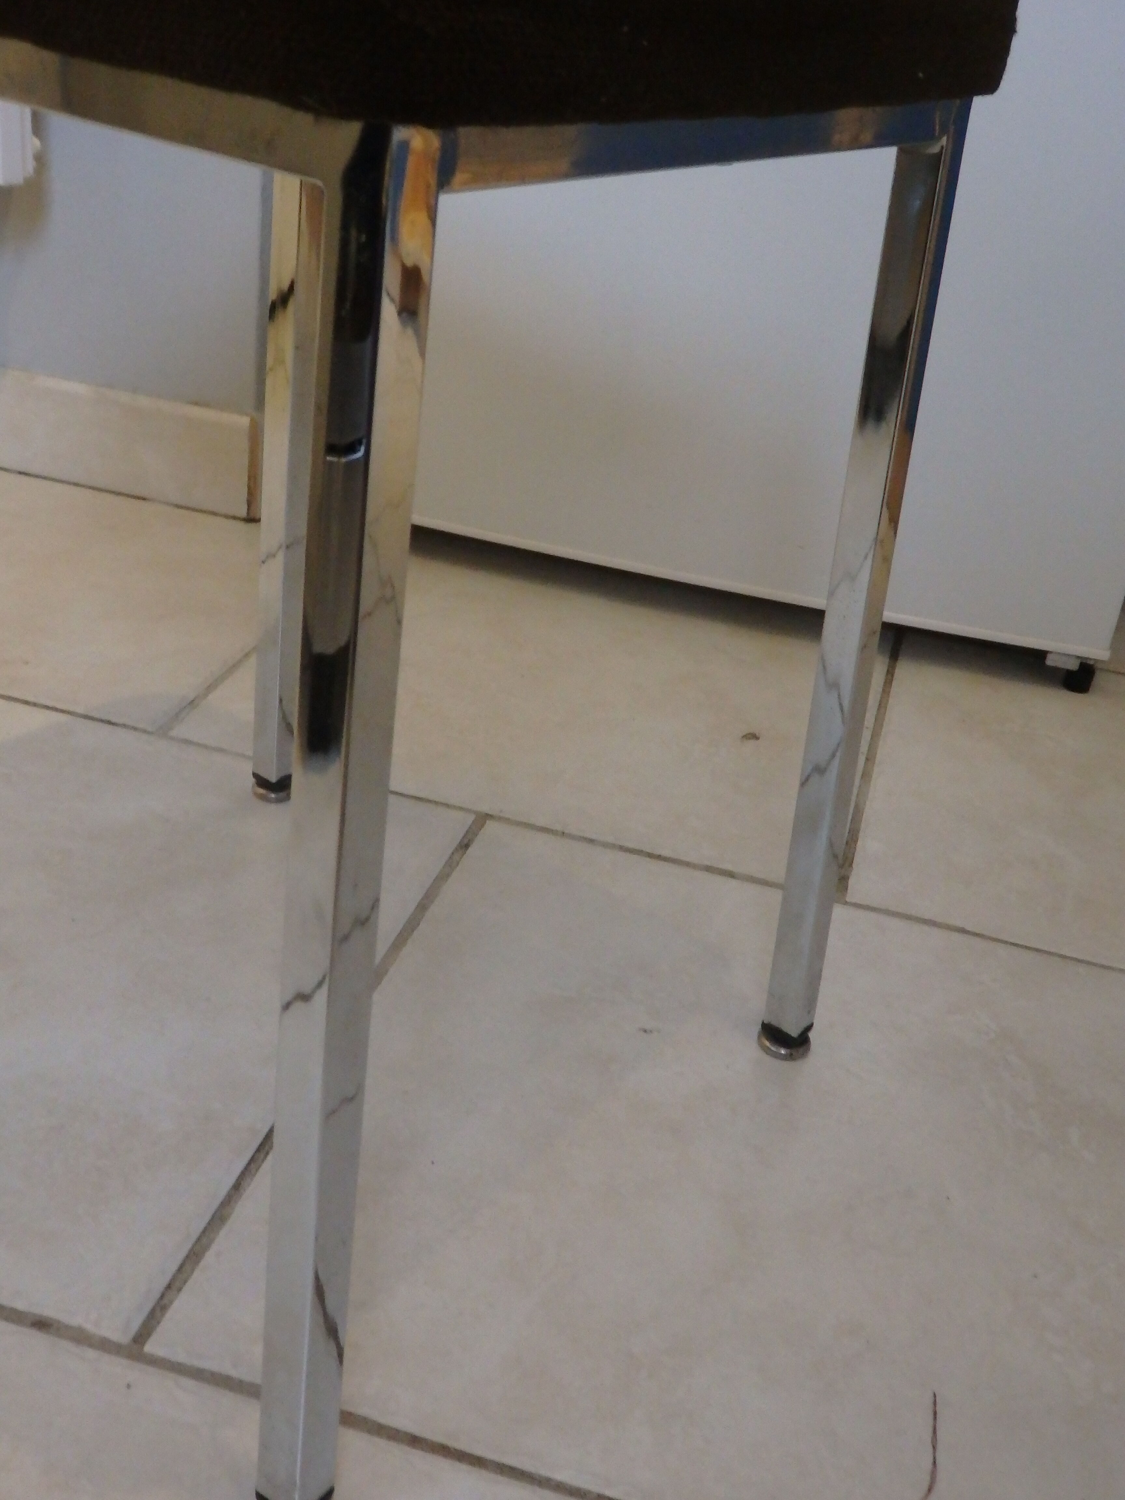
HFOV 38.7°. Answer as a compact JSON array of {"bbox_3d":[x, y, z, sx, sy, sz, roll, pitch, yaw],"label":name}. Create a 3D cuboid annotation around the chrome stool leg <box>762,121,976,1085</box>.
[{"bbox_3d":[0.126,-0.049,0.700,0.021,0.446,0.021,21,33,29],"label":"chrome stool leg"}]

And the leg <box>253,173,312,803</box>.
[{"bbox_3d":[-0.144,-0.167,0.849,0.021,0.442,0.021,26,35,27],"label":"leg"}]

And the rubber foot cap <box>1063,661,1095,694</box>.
[{"bbox_3d":[0.404,-0.058,1.251,0.022,0.021,0.022,13,28,10],"label":"rubber foot cap"}]

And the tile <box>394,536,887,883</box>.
[{"bbox_3d":[0.008,-0.048,1.161,0.429,0.010,0.429,13,28,10],"label":"tile"}]

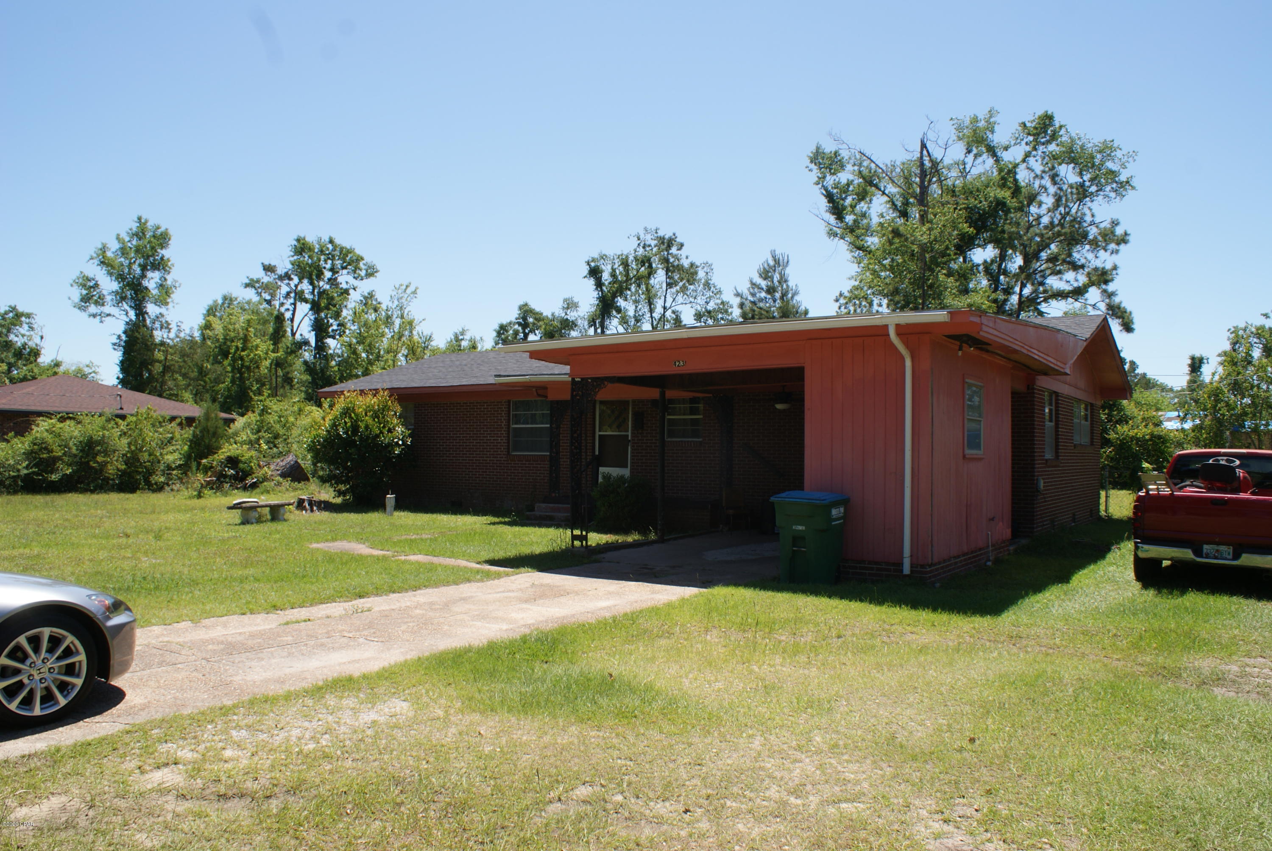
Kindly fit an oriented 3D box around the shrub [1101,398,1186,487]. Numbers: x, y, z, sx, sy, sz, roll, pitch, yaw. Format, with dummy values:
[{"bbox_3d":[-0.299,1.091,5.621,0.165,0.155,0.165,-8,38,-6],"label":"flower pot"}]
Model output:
[{"bbox_3d":[19.595,0.854,36.944,3.400,3.788,3.200,-1,-2,34],"label":"shrub"}]

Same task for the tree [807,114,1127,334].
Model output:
[{"bbox_3d":[13.873,-5.115,39.266,13.000,15.741,11.500,-1,-2,34],"label":"tree"}]

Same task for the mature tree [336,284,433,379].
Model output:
[{"bbox_3d":[-11.870,-1.994,44.862,4.800,9.308,4.600,-1,-2,34],"label":"mature tree"}]

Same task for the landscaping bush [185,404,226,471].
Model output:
[{"bbox_3d":[-14.894,0.745,32.988,1.478,2.934,1.500,1,-2,-24],"label":"landscaping bush"}]

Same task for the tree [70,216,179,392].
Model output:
[{"bbox_3d":[-32.433,-5.212,60.165,6.805,16.090,6.805,1,-2,-28],"label":"tree"}]

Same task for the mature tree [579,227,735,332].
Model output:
[{"bbox_3d":[1.024,-3.978,53.791,8.400,14.067,7.500,-1,-2,34],"label":"mature tree"}]

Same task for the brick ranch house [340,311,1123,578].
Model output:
[{"bbox_3d":[0.204,-0.081,21.598,18.300,4.240,15.050,-1,-2,33],"label":"brick ranch house"}]

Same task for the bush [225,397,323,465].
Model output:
[{"bbox_3d":[-13.304,0.613,34.993,3.747,3.341,3.600,1,-2,-21],"label":"bush"}]

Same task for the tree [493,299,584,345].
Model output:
[{"bbox_3d":[-6.047,-2.375,58.090,6.041,10.763,6.041,1,-2,-6],"label":"tree"}]

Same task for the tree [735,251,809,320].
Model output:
[{"bbox_3d":[6.830,-3.003,48.107,4.308,11.673,4.308,0,-2,8],"label":"tree"}]

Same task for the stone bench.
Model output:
[{"bbox_3d":[-7.790,1.807,19.793,1.420,0.420,0.420,2,-2,-35],"label":"stone bench"}]

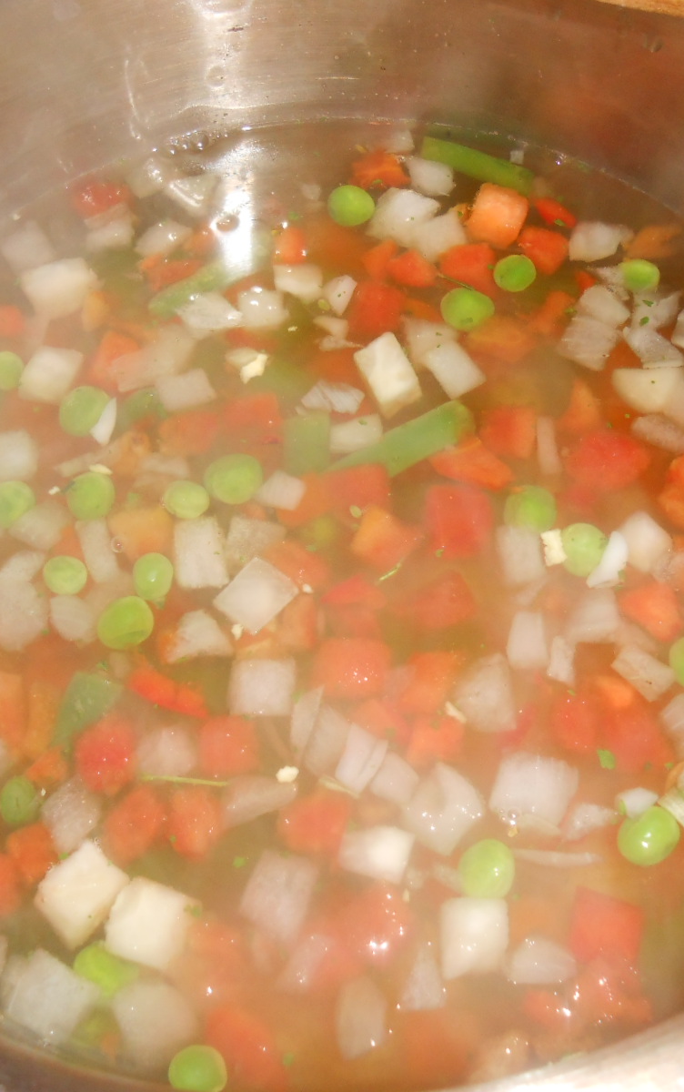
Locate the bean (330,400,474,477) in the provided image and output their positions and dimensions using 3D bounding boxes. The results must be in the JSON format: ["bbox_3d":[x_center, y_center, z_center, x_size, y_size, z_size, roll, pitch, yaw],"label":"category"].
[{"bbox_3d":[0.011,-0.019,0.219,0.032,0.007,0.008,-28,64,-14],"label":"bean"}]

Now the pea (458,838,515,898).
[{"bbox_3d":[0.023,0.052,0.175,0.009,0.009,0.010,-3,60,0],"label":"pea"}]

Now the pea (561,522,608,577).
[{"bbox_3d":[0.045,0.001,0.205,0.009,0.010,0.010,-3,60,0],"label":"pea"}]

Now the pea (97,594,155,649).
[{"bbox_3d":[-0.038,0.014,0.194,0.010,0.010,0.009,-4,60,0],"label":"pea"}]

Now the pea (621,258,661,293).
[{"bbox_3d":[0.065,-0.058,0.236,0.009,0.008,0.009,-3,60,0],"label":"pea"}]

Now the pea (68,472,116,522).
[{"bbox_3d":[-0.049,-0.010,0.214,0.010,0.010,0.010,-3,60,0],"label":"pea"}]

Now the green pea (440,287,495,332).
[{"bbox_3d":[0.026,-0.049,0.229,0.011,0.010,0.009,-4,60,0],"label":"green pea"}]

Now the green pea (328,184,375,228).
[{"bbox_3d":[0.002,-0.076,0.244,0.010,0.009,0.009,-4,60,0],"label":"green pea"}]

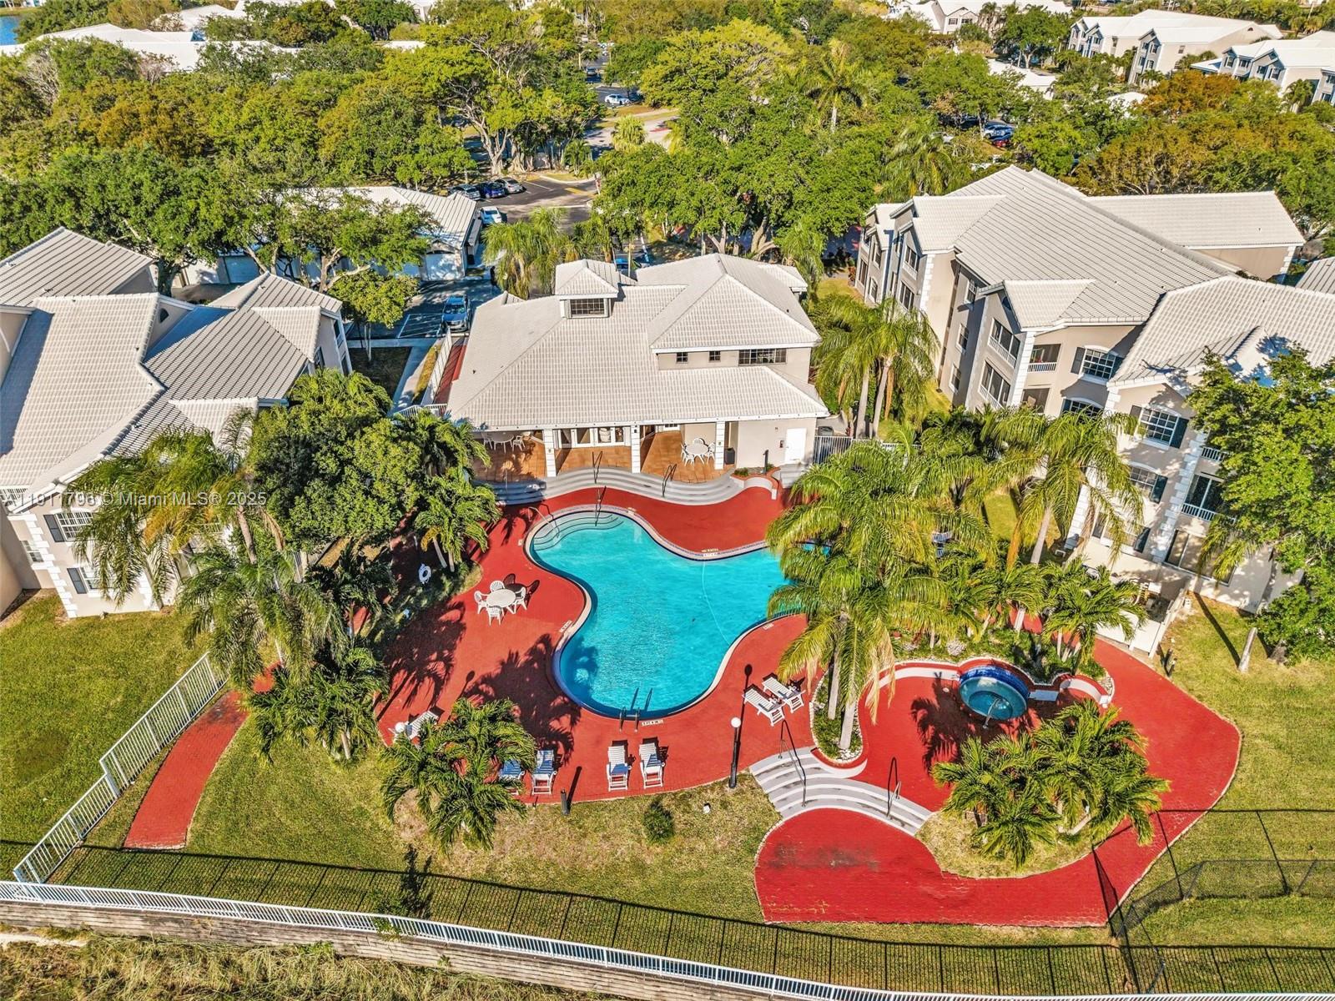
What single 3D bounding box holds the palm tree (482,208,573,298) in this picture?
[{"bbox_3d":[-9.565,-14.857,61.867,5.500,8.000,5.500,0,33,0],"label":"palm tree"}]

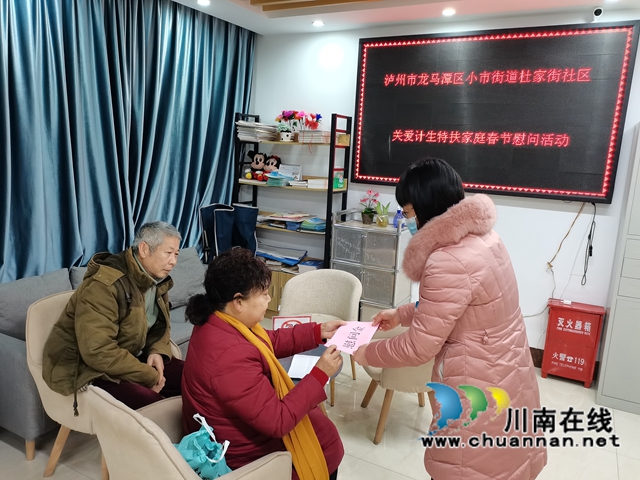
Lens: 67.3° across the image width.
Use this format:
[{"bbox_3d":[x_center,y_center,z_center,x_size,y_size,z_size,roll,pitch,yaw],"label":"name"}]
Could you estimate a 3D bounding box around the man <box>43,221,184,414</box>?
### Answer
[{"bbox_3d":[-0.872,0.522,2.207,0.720,1.240,0.570,8,13,25],"label":"man"}]

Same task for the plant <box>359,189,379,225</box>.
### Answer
[{"bbox_3d":[0.395,-0.270,3.892,0.155,0.285,0.140,8,13,26],"label":"plant"}]

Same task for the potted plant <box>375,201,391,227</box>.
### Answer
[{"bbox_3d":[0.498,-0.209,3.815,0.120,0.205,0.110,8,13,26],"label":"potted plant"}]

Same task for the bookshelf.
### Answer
[{"bbox_3d":[-0.259,-0.155,4.208,0.930,1.810,0.320,8,13,26],"label":"bookshelf"}]

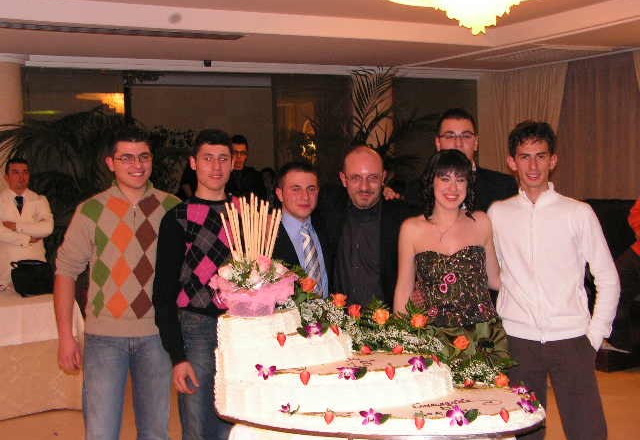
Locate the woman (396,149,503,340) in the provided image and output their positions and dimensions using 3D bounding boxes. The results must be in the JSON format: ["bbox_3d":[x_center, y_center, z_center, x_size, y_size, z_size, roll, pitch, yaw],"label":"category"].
[{"bbox_3d":[0.500,0.551,3.250,0.500,1.660,0.360,0,0,0],"label":"woman"}]

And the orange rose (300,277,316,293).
[{"bbox_3d":[-0.036,0.202,2.600,0.050,0.050,0.050,0,0,0],"label":"orange rose"}]

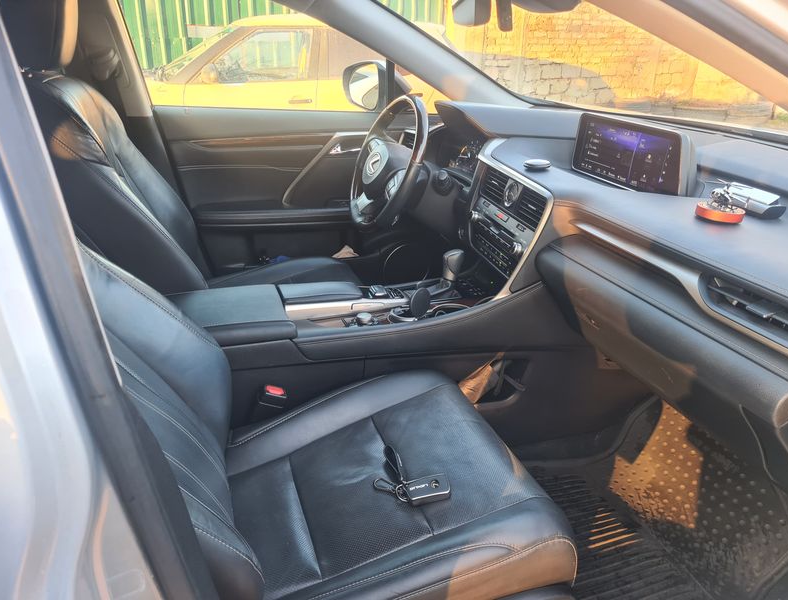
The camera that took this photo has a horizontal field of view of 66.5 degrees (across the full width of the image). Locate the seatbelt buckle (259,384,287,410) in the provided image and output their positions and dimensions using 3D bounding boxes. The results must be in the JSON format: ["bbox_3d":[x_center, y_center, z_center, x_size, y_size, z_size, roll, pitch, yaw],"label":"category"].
[{"bbox_3d":[-0.225,0.185,1.109,0.048,0.050,0.032,15,16,-27],"label":"seatbelt buckle"}]

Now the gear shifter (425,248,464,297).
[{"bbox_3d":[0.116,-0.060,1.367,0.080,0.105,0.060,-6,24,-20],"label":"gear shifter"}]

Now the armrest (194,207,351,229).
[{"bbox_3d":[-0.341,-0.247,1.807,0.500,0.060,0.085,-6,24,-20],"label":"armrest"}]

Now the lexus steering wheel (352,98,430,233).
[{"bbox_3d":[-0.016,-0.356,1.565,0.095,0.365,0.365,16,27,-28],"label":"lexus steering wheel"}]

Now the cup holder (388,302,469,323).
[{"bbox_3d":[0.075,0.054,1.300,0.190,0.060,0.095,-6,24,-20],"label":"cup holder"}]

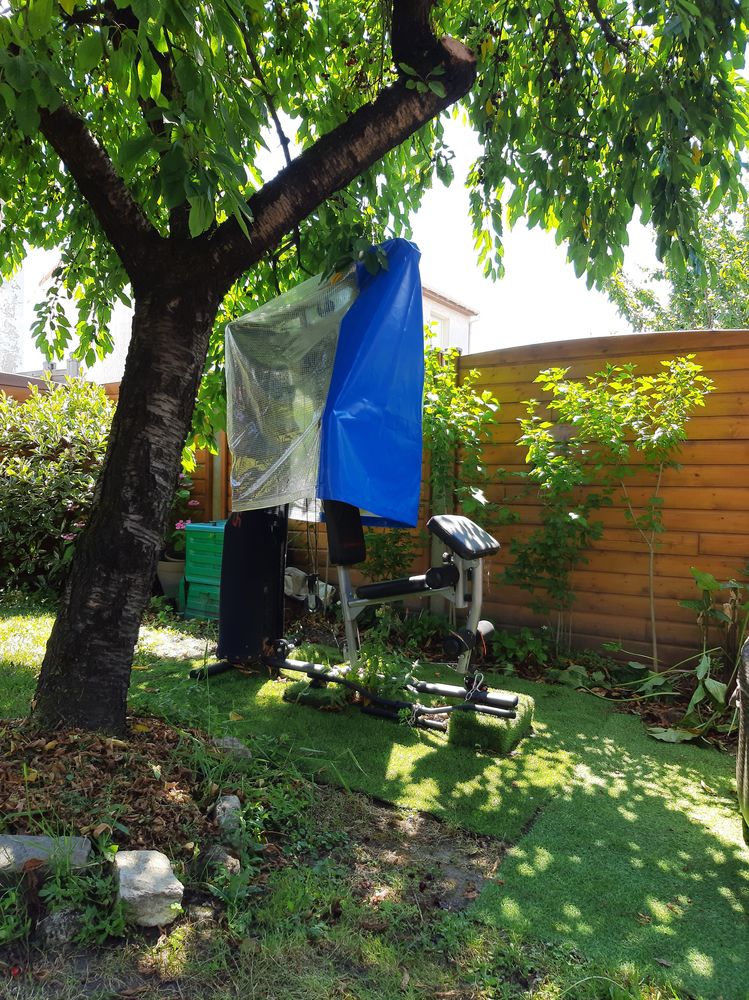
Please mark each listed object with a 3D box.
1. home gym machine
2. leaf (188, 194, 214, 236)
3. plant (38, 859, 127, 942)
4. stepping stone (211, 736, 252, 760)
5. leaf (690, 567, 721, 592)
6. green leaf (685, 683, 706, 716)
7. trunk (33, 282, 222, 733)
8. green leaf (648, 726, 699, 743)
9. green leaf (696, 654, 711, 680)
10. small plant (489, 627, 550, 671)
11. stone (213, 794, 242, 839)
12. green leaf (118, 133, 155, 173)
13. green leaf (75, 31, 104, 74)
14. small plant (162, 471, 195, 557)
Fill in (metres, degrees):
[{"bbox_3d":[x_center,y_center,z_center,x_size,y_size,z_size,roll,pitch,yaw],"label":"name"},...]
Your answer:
[{"bbox_3d":[-0.060,-0.149,3.757,1.580,2.120,0.860,1,3,29],"label":"home gym machine"},{"bbox_3d":[-0.455,-0.748,2.050,0.066,0.110,0.035,0,2,0],"label":"leaf"},{"bbox_3d":[-0.697,0.958,1.860,0.205,0.145,0.160,0,2,0],"label":"plant"},{"bbox_3d":[-0.559,0.976,3.050,0.170,0.080,0.130,0,3,0],"label":"stepping stone"},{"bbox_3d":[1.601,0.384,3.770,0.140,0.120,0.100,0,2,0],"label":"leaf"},{"bbox_3d":[1.507,0.937,3.660,0.100,0.155,0.080,0,2,0],"label":"green leaf"},{"bbox_3d":[-0.973,0.034,3.120,0.400,1.720,0.380,13,0,-1],"label":"trunk"},{"bbox_3d":[1.246,0.978,3.250,0.210,0.045,0.140,1,3,11],"label":"green leaf"},{"bbox_3d":[1.578,0.799,3.740,0.066,0.130,0.055,0,2,0],"label":"green leaf"},{"bbox_3d":[0.805,0.819,4.270,0.330,0.240,0.280,0,2,0],"label":"small plant"},{"bbox_3d":[-0.424,0.913,2.250,0.095,0.095,0.120,0,2,0],"label":"stone"},{"bbox_3d":[-0.611,-0.889,2.000,0.065,0.120,0.040,44,0,0],"label":"green leaf"},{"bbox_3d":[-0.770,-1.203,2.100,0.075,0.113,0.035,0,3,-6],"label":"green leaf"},{"bbox_3d":[-1.453,0.092,5.750,0.340,0.620,0.340,0,3,0],"label":"small plant"}]

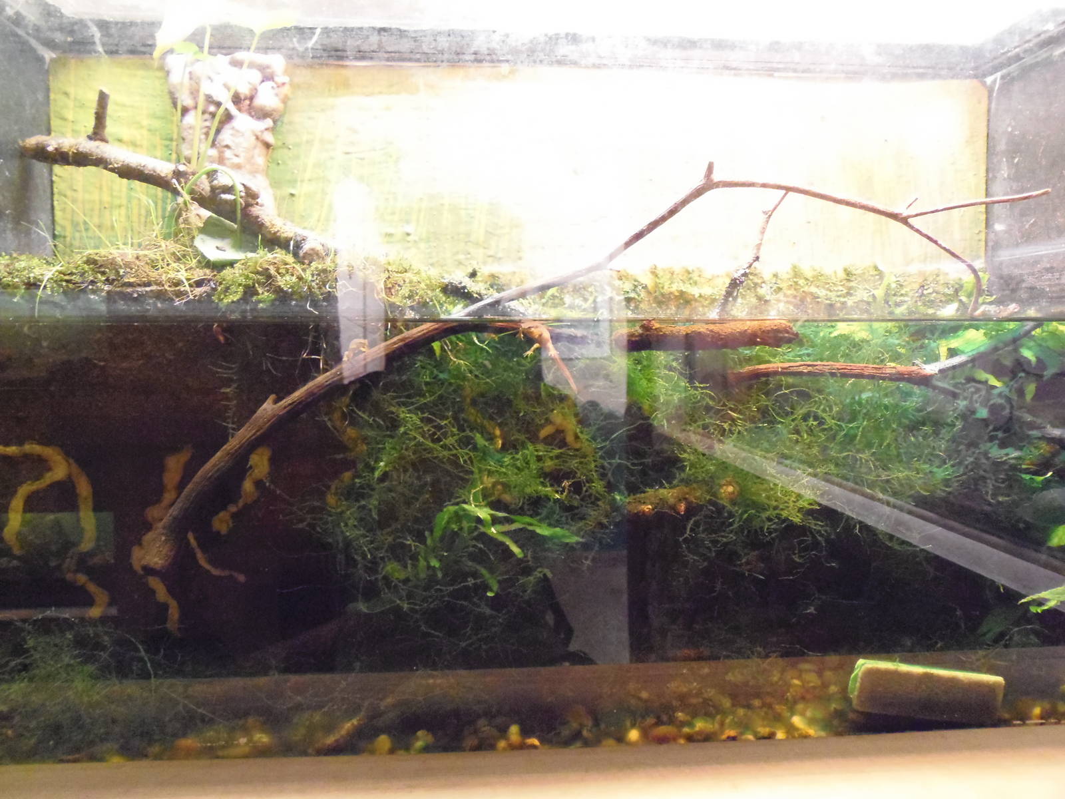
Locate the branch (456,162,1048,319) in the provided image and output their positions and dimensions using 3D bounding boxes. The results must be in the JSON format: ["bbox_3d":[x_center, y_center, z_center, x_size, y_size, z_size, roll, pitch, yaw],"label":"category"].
[{"bbox_3d":[0.231,-0.168,0.780,0.607,0.152,0.120,-1,1,-4],"label":"branch"}]

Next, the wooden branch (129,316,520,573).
[{"bbox_3d":[-0.199,0.021,0.720,0.405,0.065,0.060,-34,3,-3],"label":"wooden branch"}]

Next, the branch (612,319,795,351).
[{"bbox_3d":[0.178,-0.064,0.748,0.189,0.032,0.036,0,1,-5],"label":"branch"}]

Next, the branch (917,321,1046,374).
[{"bbox_3d":[0.480,-0.056,0.790,0.149,0.020,0.020,-18,3,-8],"label":"branch"}]

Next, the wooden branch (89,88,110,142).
[{"bbox_3d":[-0.469,-0.306,0.800,0.018,0.055,0.018,7,0,-4],"label":"wooden branch"}]

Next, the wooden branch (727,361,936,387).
[{"bbox_3d":[0.307,-0.026,0.757,0.217,0.022,0.028,0,1,-4],"label":"wooden branch"}]

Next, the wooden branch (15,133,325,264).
[{"bbox_3d":[-0.390,-0.222,0.802,0.352,0.052,0.055,21,3,6],"label":"wooden branch"}]

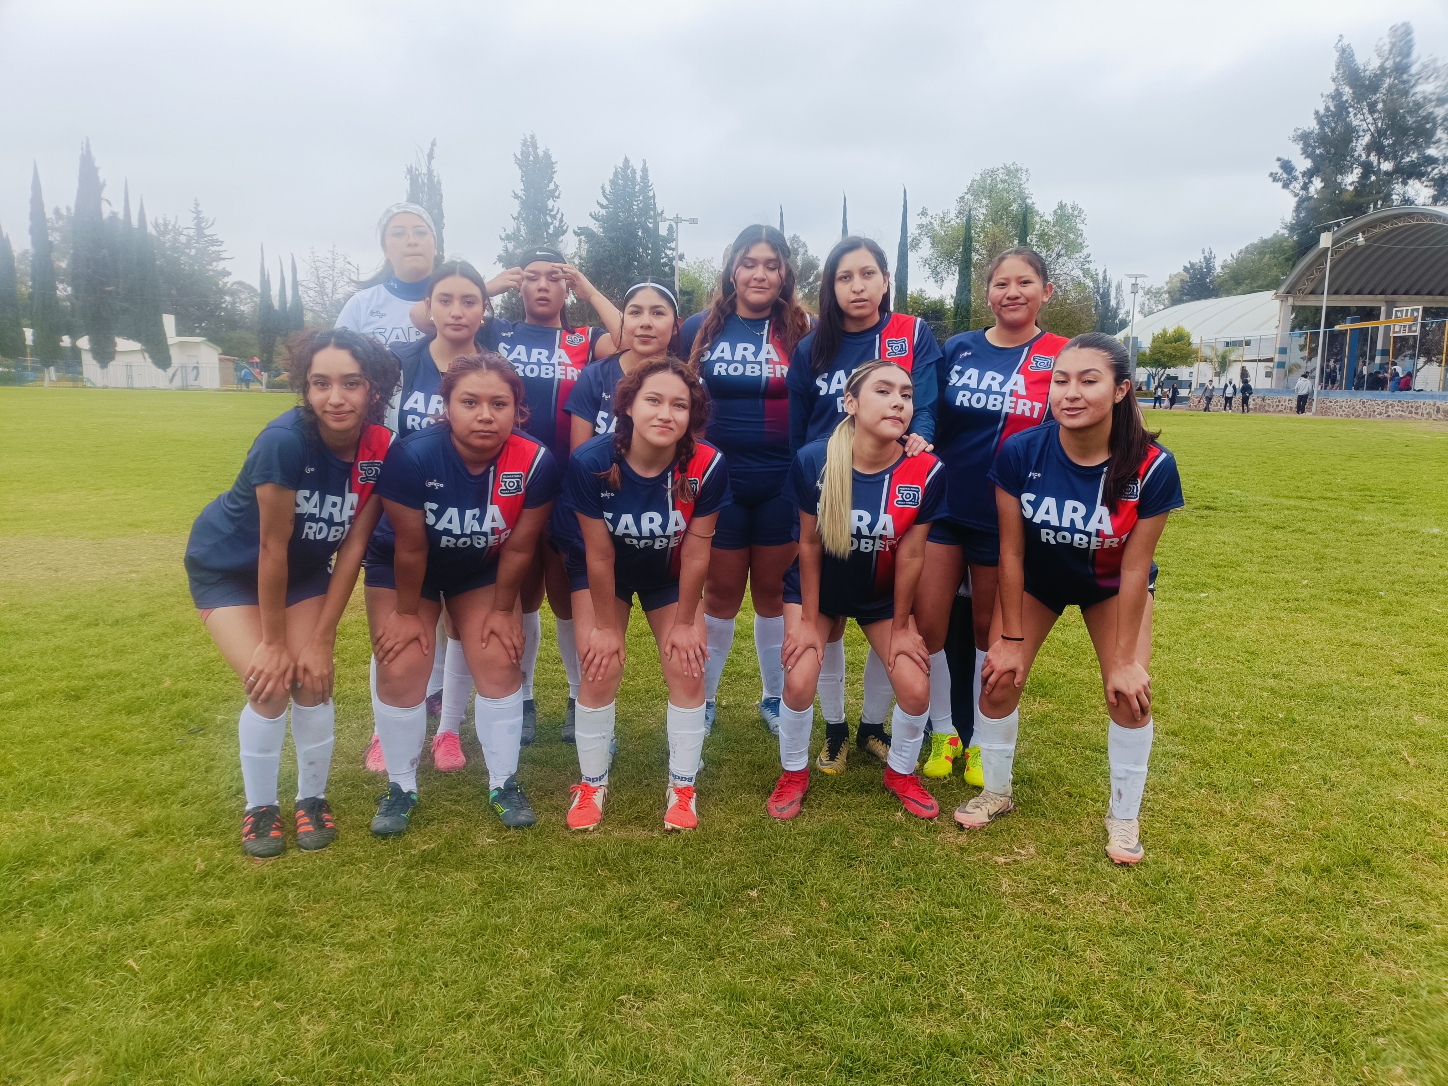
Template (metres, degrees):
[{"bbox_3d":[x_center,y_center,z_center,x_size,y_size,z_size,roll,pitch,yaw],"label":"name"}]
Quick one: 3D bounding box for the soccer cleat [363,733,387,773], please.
[{"bbox_3d":[-1.083,0.625,3.335,0.100,0.110,0.255,-1,9,-12],"label":"soccer cleat"}]

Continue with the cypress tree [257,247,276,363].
[{"bbox_3d":[-30.706,-15.561,70.000,1.250,8.500,1.250,0,9,0],"label":"cypress tree"}]

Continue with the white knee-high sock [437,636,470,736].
[{"bbox_3d":[-0.866,0.465,3.364,0.105,0.330,0.120,6,9,-16],"label":"white knee-high sock"}]

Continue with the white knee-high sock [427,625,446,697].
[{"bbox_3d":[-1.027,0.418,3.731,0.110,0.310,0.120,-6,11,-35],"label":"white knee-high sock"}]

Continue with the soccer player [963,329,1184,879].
[{"bbox_3d":[0.919,0.125,2.771,0.506,1.311,0.716,4,10,21],"label":"soccer player"}]

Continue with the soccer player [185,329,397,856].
[{"bbox_3d":[-1.104,0.122,2.691,0.470,1.304,0.793,-5,10,-32],"label":"soccer player"}]

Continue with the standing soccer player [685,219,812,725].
[{"bbox_3d":[0.086,-0.173,3.516,0.500,1.690,0.360,1,9,4],"label":"standing soccer player"}]

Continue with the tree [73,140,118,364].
[{"bbox_3d":[-42.411,-18.772,70.741,3.000,16.245,3.000,-5,10,-30],"label":"tree"}]

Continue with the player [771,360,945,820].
[{"bbox_3d":[0.391,0.127,2.937,0.492,1.246,0.741,1,9,6],"label":"player"}]

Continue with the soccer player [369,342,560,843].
[{"bbox_3d":[-0.712,0.134,2.799,0.500,1.254,0.762,-2,9,-16],"label":"soccer player"}]

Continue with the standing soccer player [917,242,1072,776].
[{"bbox_3d":[0.810,-0.065,3.128,0.480,1.600,0.360,3,10,20],"label":"standing soccer player"}]

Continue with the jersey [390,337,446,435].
[{"bbox_3d":[-0.844,-0.325,3.209,0.430,0.620,0.270,0,9,0],"label":"jersey"}]

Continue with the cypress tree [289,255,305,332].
[{"bbox_3d":[-26.627,-13.724,65.348,1.050,8.416,1.050,-3,10,-22],"label":"cypress tree"}]

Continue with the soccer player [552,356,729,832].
[{"bbox_3d":[-0.215,0.129,2.905,0.500,1.280,0.620,-1,9,-7],"label":"soccer player"}]

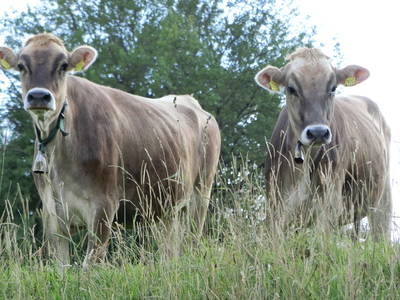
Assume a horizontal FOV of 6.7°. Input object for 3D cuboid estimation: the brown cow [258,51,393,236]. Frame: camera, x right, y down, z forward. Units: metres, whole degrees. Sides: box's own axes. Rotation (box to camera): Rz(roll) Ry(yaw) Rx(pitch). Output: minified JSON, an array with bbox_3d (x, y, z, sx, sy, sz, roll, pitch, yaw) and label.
[{"bbox_3d":[0.680,0.210,17.700,0.570,1.390,1.980,-1,-2,14],"label":"brown cow"}]

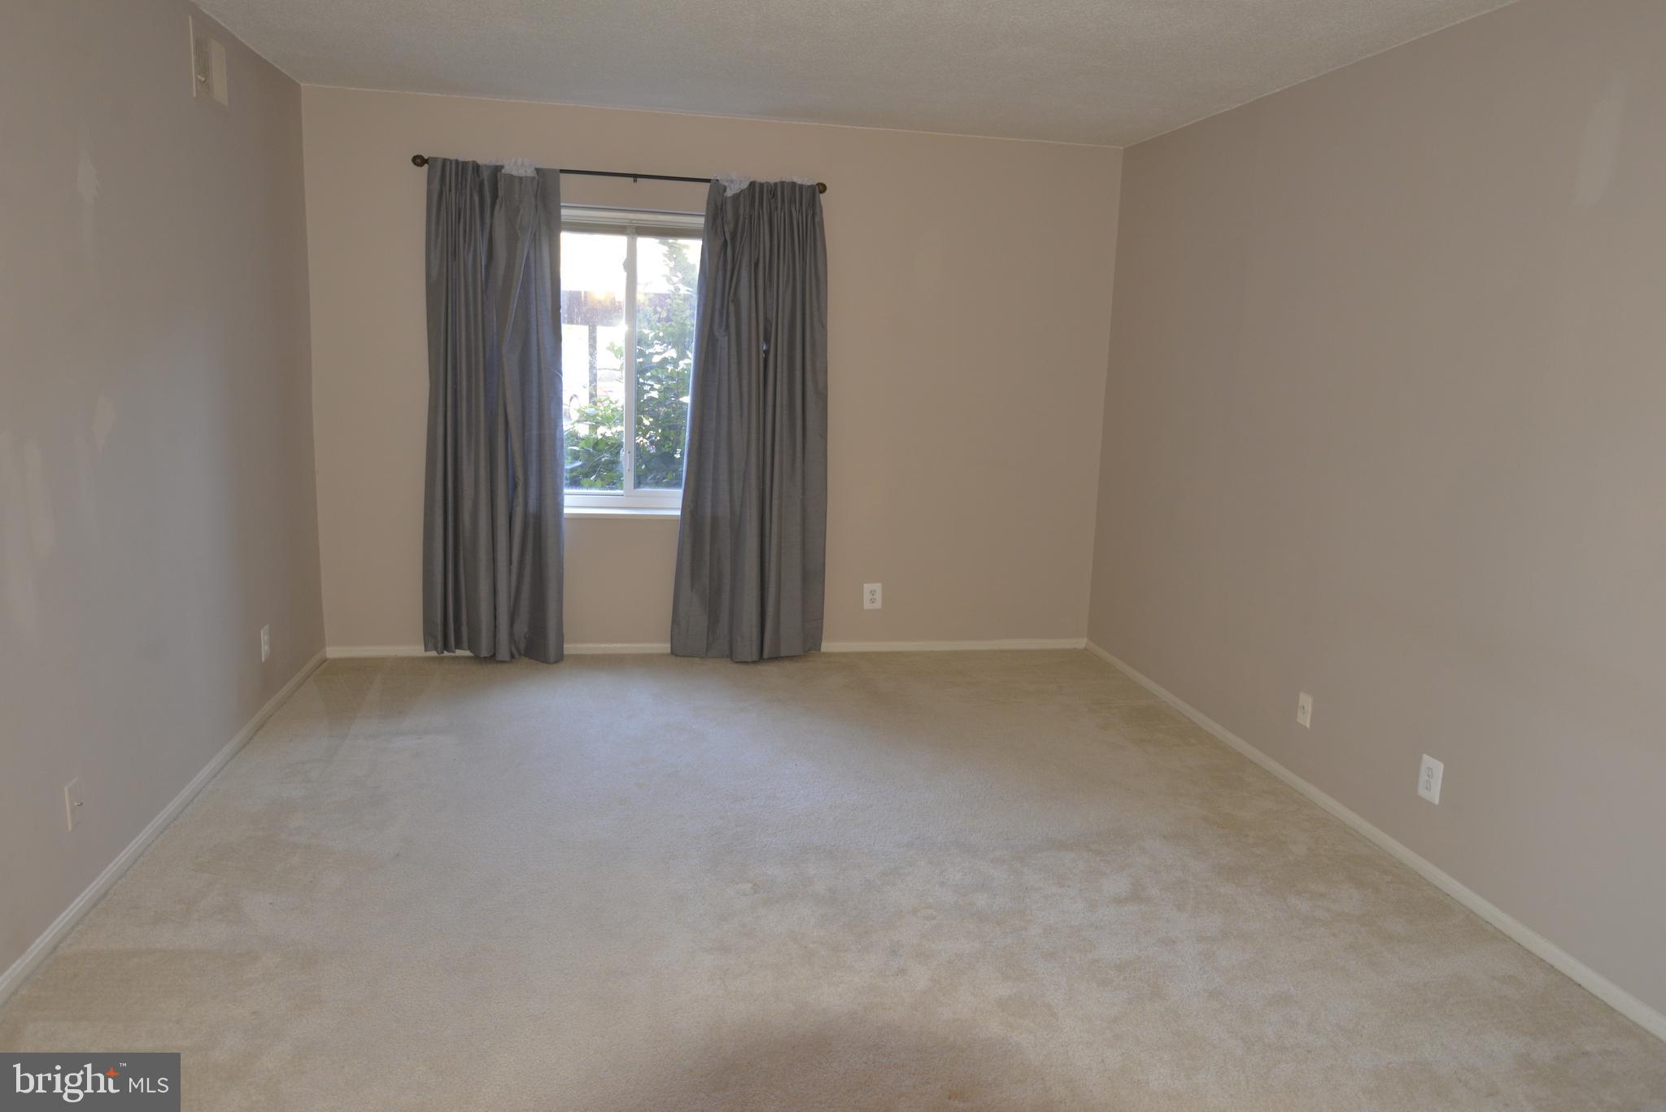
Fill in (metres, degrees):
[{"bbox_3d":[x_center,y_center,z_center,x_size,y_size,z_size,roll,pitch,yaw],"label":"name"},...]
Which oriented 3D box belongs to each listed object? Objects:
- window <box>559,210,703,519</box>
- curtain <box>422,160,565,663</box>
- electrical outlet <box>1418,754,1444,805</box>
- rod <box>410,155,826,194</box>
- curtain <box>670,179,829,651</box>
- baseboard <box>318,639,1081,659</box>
[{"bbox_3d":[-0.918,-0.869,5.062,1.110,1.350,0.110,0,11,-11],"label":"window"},{"bbox_3d":[-1.473,-0.592,4.855,0.575,2.140,0.155,0,11,-11],"label":"curtain"},{"bbox_3d":[1.740,0.653,3.239,0.010,0.125,0.082,0,11,-11],"label":"electrical outlet"},{"bbox_3d":[-0.887,-1.633,4.777,1.760,0.055,0.060,0,11,-11],"label":"rod"},{"bbox_3d":[-0.385,-0.577,5.055,0.673,2.130,0.165,0,11,-11],"label":"curtain"},{"bbox_3d":[-0.497,0.443,5.343,3.635,0.052,0.016,0,11,-11],"label":"baseboard"}]

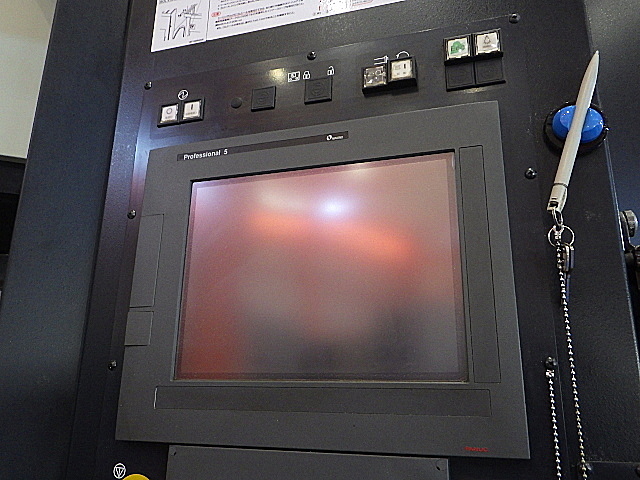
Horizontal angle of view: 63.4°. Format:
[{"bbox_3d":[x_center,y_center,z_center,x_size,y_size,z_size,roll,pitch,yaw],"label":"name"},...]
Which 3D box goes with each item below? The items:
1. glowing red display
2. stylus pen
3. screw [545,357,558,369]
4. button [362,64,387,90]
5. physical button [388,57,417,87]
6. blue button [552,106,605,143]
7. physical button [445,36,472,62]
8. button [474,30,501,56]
[{"bbox_3d":[-0.007,0.026,0.465,0.257,0.195,0.011,-4,-18,17],"label":"glowing red display"},{"bbox_3d":[0.198,-0.084,0.398,0.011,0.128,0.011,14,-2,21],"label":"stylus pen"},{"bbox_3d":[0.171,0.091,0.384,0.009,0.009,0.004,-4,-18,17],"label":"screw"},{"bbox_3d":[0.054,-0.152,0.493,0.025,0.025,0.011,-4,-18,17],"label":"button"},{"bbox_3d":[0.078,-0.154,0.484,0.025,0.025,0.012,-4,-18,17],"label":"physical button"},{"bbox_3d":[0.206,-0.093,0.413,0.036,0.034,0.016,-4,-18,17],"label":"blue button"},{"bbox_3d":[0.127,-0.174,0.475,0.025,0.025,0.011,-4,-18,17],"label":"physical button"},{"bbox_3d":[0.151,-0.175,0.468,0.025,0.025,0.011,-4,-18,17],"label":"button"}]

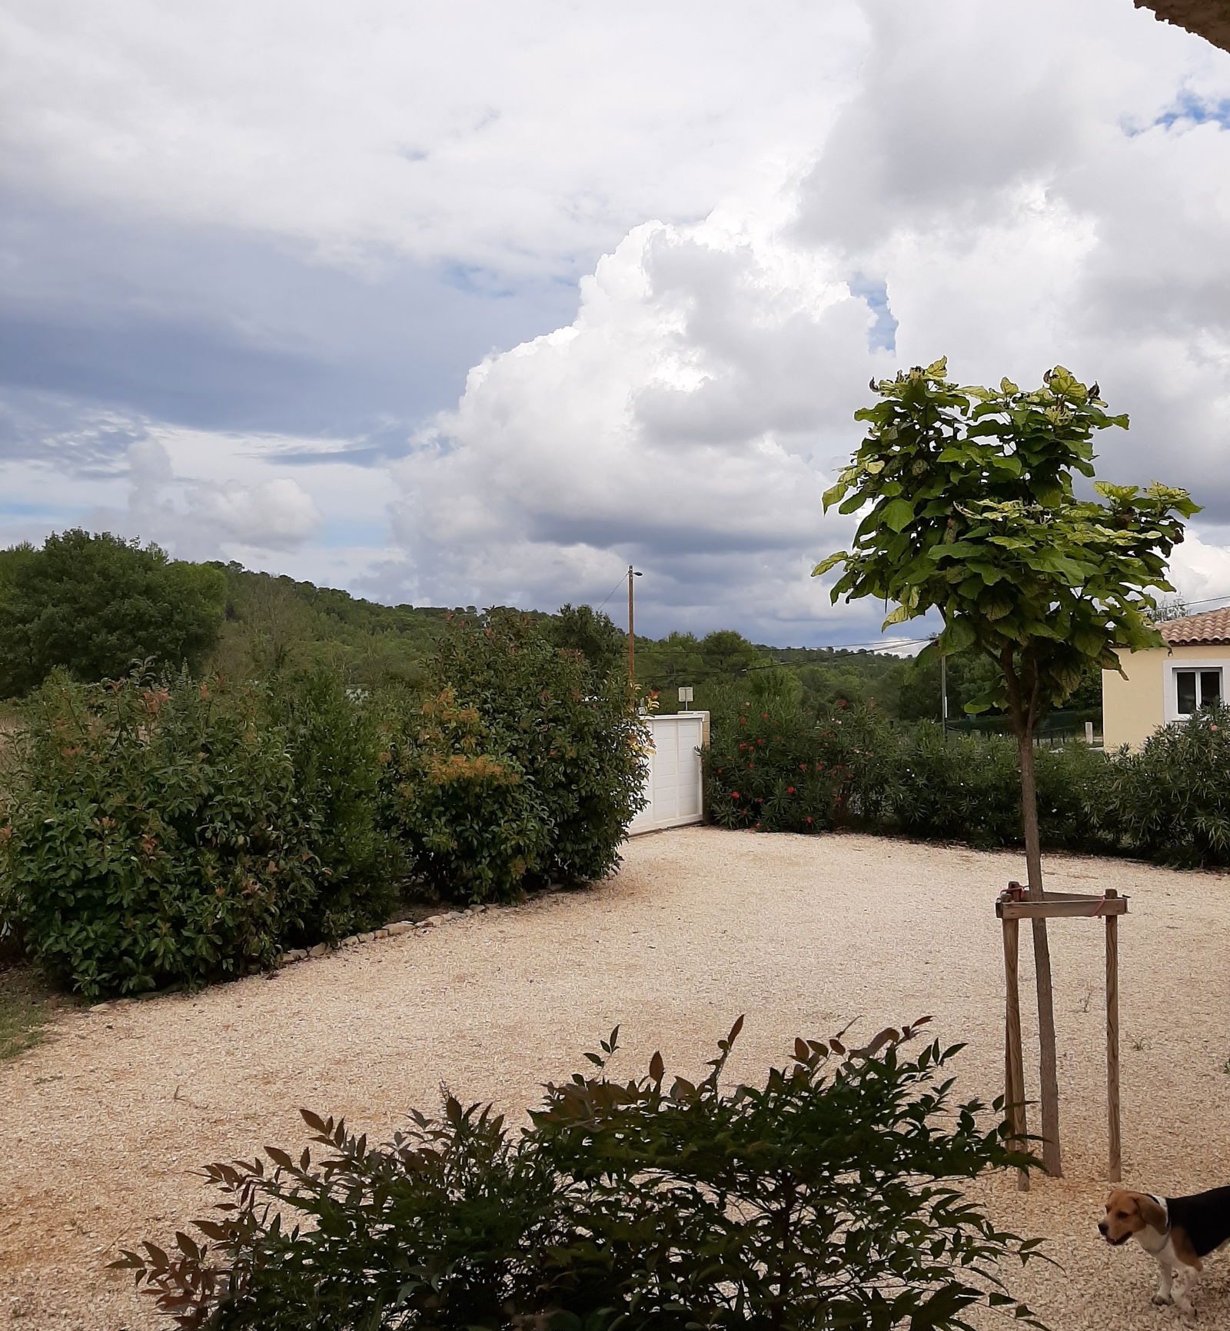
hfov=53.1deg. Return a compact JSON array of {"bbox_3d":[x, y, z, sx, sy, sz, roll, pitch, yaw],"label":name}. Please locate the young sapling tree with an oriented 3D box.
[{"bbox_3d":[1.596,0.398,5.030,1.500,3.310,1.400,-1,-3,17],"label":"young sapling tree"}]

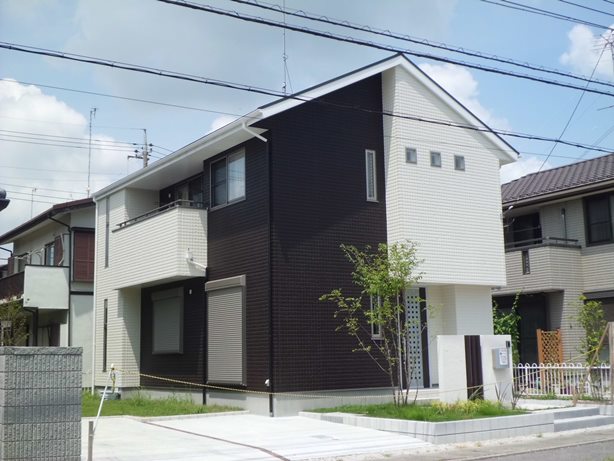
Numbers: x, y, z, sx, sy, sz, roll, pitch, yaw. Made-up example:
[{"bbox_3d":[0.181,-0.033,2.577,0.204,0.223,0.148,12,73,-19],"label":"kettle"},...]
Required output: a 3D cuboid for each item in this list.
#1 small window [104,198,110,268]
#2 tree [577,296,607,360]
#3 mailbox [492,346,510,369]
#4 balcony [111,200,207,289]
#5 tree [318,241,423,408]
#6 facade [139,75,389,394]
[{"bbox_3d":[-5.700,0.080,23.819,0.120,1.980,0.360,4,-10,-33],"label":"small window"},{"bbox_3d":[6.776,2.763,19.631,0.680,2.415,0.660,4,-10,-33],"label":"tree"},{"bbox_3d":[3.825,2.497,16.400,0.290,0.400,0.180,4,-10,-33],"label":"mailbox"},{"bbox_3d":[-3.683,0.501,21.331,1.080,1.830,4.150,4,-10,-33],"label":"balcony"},{"bbox_3d":[1.346,1.922,16.758,1.950,3.471,1.750,4,-10,-33],"label":"tree"},{"bbox_3d":[-1.345,0.225,20.957,3.150,7.250,6.850,4,-10,-33],"label":"facade"}]

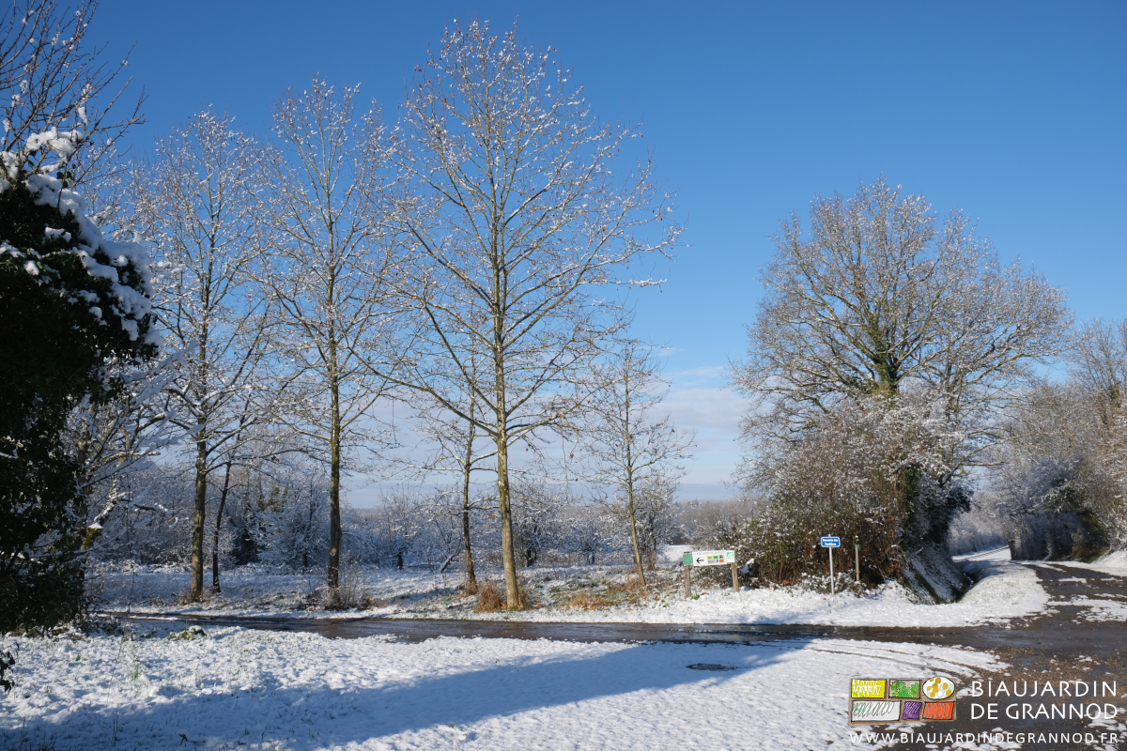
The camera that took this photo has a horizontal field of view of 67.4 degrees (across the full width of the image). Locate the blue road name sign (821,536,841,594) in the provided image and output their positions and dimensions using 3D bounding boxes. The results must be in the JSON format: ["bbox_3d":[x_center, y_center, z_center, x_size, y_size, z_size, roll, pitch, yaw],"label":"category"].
[{"bbox_3d":[6.322,4.471,19.962,0.460,1.398,0.070,-5,-11,17],"label":"blue road name sign"}]

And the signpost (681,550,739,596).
[{"bbox_3d":[3.632,4.849,20.929,1.550,1.130,0.130,4,-12,-26],"label":"signpost"}]

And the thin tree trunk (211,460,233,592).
[{"bbox_3d":[-10.692,4.707,26.471,0.600,4.084,0.459,-1,-10,0],"label":"thin tree trunk"}]

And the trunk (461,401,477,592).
[{"bbox_3d":[-2.635,3.340,23.595,0.425,5.352,0.378,-1,-10,0],"label":"trunk"}]

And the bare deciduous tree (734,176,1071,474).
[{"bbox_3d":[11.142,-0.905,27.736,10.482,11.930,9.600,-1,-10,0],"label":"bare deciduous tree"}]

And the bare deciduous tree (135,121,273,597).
[{"bbox_3d":[-10.219,-0.920,24.042,3.794,14.241,3.604,-1,-10,0],"label":"bare deciduous tree"}]

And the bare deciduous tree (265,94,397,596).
[{"bbox_3d":[-5.833,-1.190,21.124,3.599,13.510,3.599,-1,-10,0],"label":"bare deciduous tree"}]

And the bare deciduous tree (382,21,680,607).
[{"bbox_3d":[-0.742,-1.811,19.343,6.835,13.886,6.152,-1,-10,0],"label":"bare deciduous tree"}]

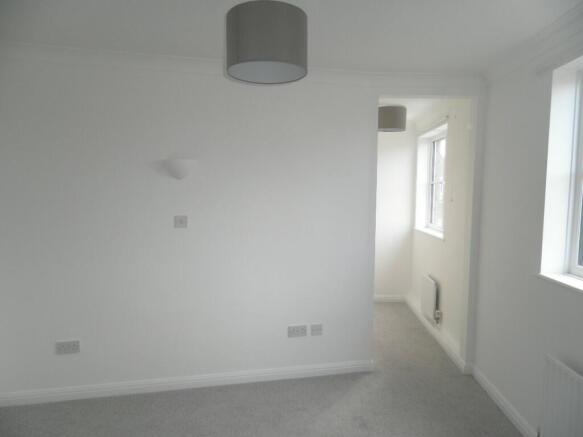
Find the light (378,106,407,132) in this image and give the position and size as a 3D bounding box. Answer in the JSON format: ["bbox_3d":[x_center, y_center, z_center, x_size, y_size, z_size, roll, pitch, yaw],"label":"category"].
[{"bbox_3d":[0.945,-0.946,3.868,0.305,0.203,0.305,0,5,0],"label":"light"}]

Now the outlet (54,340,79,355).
[{"bbox_3d":[-1.495,0.867,2.701,0.147,0.087,0.012,-1,5,-12],"label":"outlet"}]

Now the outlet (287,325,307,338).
[{"bbox_3d":[0.047,0.851,3.026,0.147,0.087,0.012,-1,5,-12],"label":"outlet"}]

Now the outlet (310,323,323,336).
[{"bbox_3d":[0.192,0.850,3.057,0.087,0.087,0.012,-1,5,-12],"label":"outlet"}]

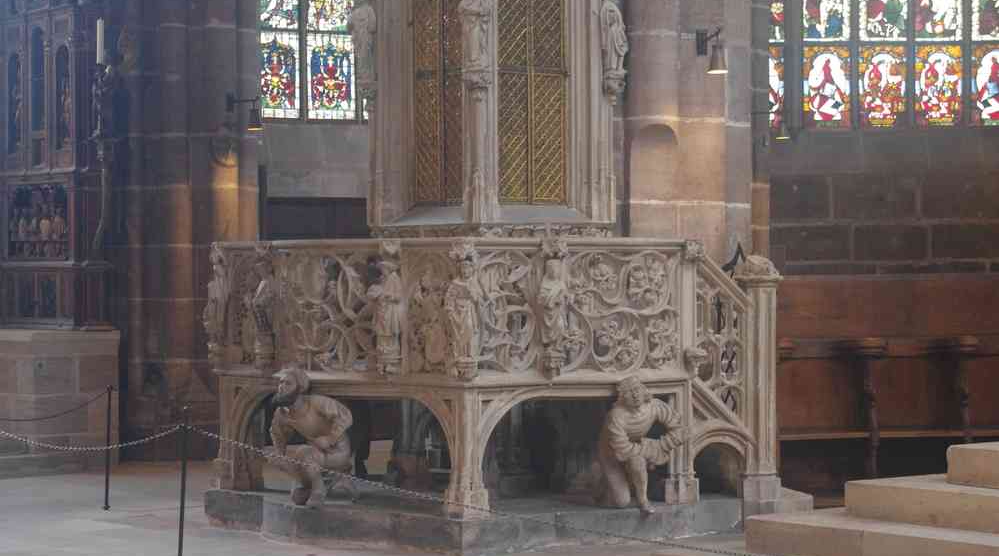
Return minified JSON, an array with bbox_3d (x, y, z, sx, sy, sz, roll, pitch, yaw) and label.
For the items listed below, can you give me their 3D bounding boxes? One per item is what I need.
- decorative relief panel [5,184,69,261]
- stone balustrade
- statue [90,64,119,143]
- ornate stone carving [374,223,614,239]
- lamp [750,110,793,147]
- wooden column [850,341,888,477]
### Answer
[{"bbox_3d":[-4.102,-0.502,20.200,0.880,0.680,0.160,0,0,44],"label":"decorative relief panel"},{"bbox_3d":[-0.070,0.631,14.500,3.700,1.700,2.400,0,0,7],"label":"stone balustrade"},{"bbox_3d":[-3.489,-1.550,20.100,0.250,0.690,0.240,0,0,23],"label":"statue"},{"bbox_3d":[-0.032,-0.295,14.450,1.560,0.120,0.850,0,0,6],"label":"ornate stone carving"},{"bbox_3d":[2.695,-1.478,22.500,0.220,0.350,0.360,0,0,-41],"label":"lamp"},{"bbox_3d":[2.546,0.949,15.700,0.250,1.070,0.280,0,0,-16],"label":"wooden column"}]

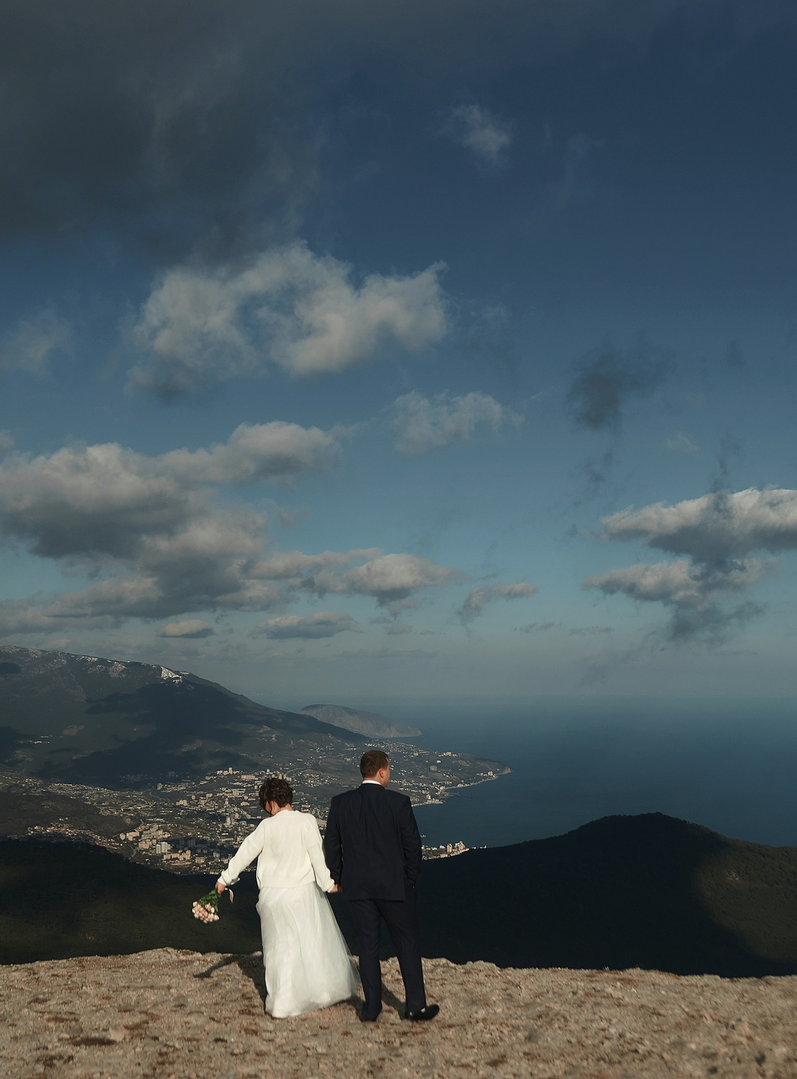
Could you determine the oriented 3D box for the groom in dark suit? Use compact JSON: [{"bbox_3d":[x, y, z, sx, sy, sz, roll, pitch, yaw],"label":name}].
[{"bbox_3d":[-0.113,2.334,8.625,0.730,1.790,0.450,-1,-6,8],"label":"groom in dark suit"}]

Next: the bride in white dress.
[{"bbox_3d":[-0.752,2.430,8.665,0.900,1.600,0.620,1,-6,-10],"label":"bride in white dress"}]

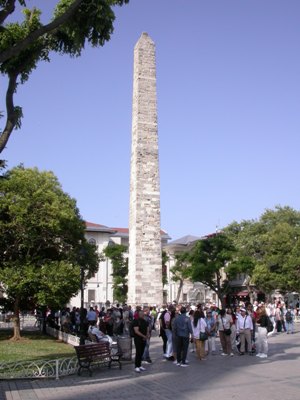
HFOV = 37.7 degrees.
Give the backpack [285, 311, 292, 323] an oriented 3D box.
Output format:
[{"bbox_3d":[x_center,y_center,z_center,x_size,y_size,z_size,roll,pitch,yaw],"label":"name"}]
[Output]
[{"bbox_3d":[7.926,6.684,25.128,0.370,0.540,0.240,-1,-13,3],"label":"backpack"}]

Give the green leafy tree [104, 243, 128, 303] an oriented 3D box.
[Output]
[{"bbox_3d":[-4.133,9.927,54.176,3.450,9.160,3.280,0,-13,0],"label":"green leafy tree"}]

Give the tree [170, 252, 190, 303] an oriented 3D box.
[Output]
[{"bbox_3d":[3.519,9.409,48.125,2.530,7.310,2.400,0,-13,0],"label":"tree"}]

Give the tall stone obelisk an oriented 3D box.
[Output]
[{"bbox_3d":[-0.473,-3.236,44.246,2.800,30.750,2.800,4,-14,-18],"label":"tall stone obelisk"}]

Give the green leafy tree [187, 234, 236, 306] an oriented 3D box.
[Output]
[{"bbox_3d":[5.606,7.046,39.434,4.660,7.870,4.430,0,-13,0],"label":"green leafy tree"}]

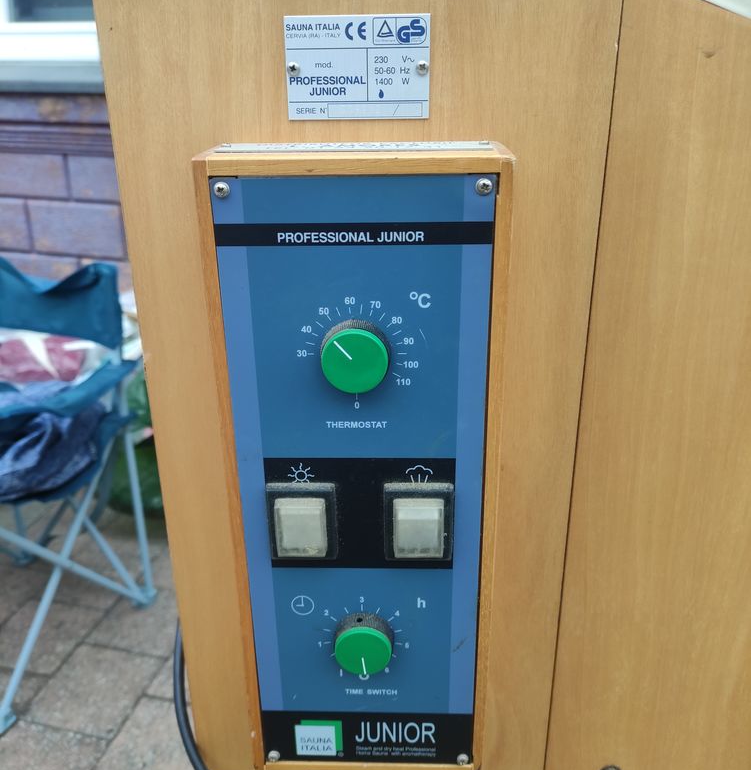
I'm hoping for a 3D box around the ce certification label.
[{"bbox_3d":[-0.007,-0.135,0.309,0.061,0.041,0.002,0,21,2],"label":"ce certification label"}]

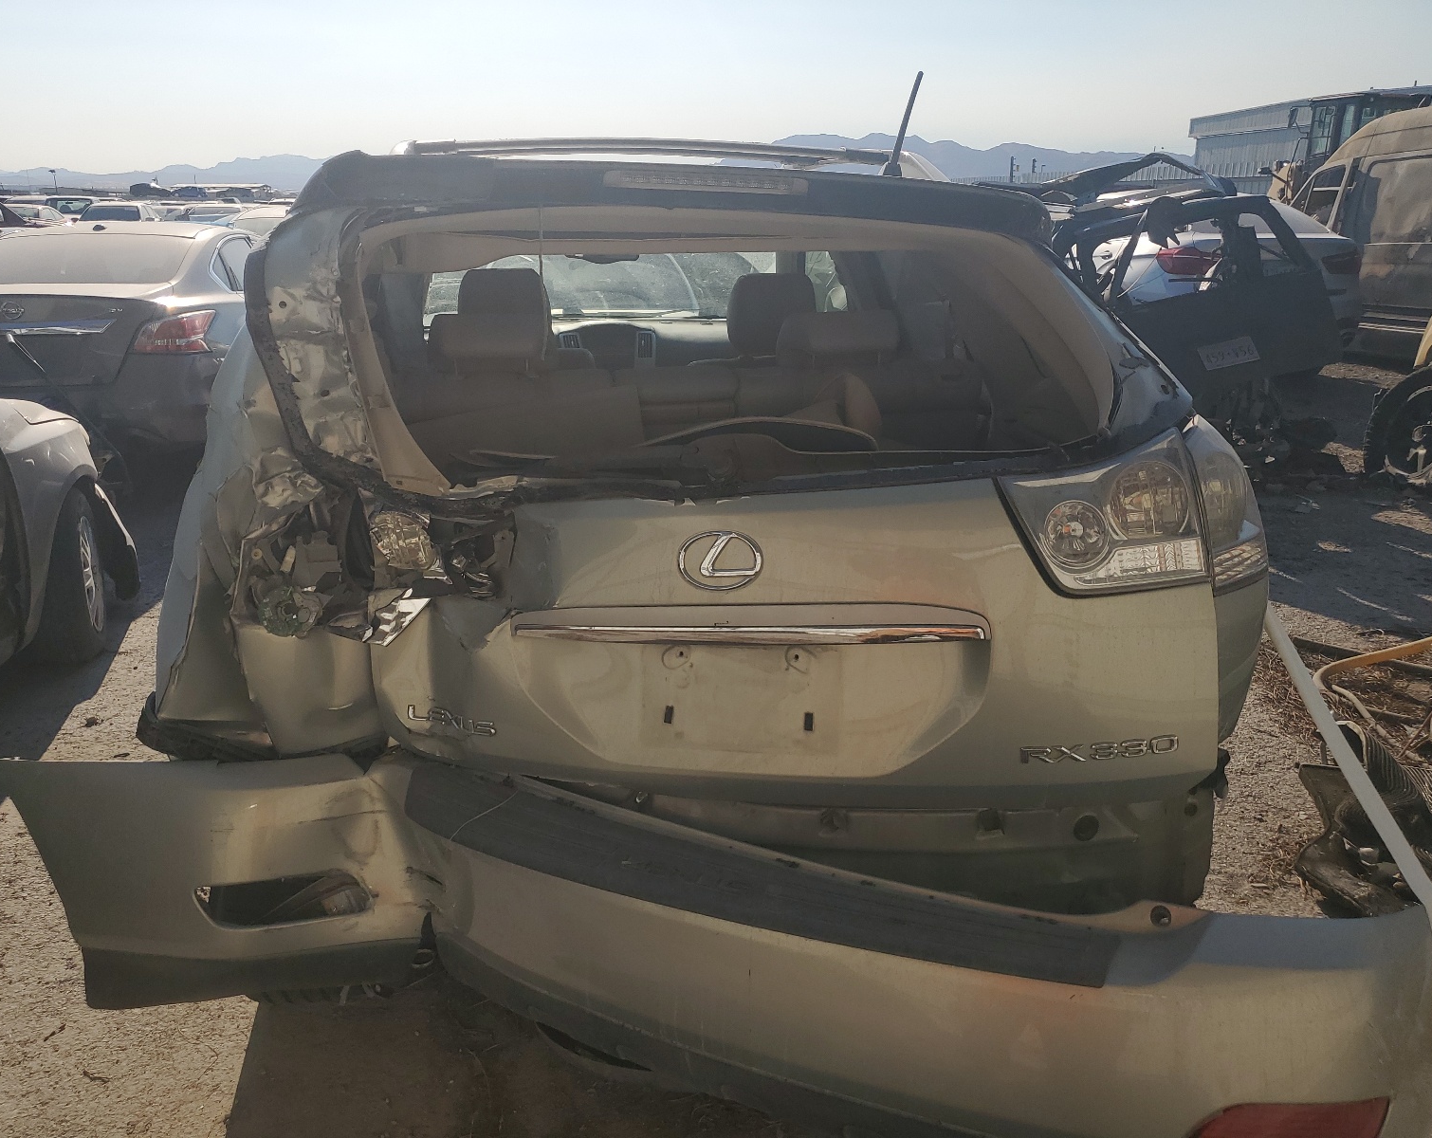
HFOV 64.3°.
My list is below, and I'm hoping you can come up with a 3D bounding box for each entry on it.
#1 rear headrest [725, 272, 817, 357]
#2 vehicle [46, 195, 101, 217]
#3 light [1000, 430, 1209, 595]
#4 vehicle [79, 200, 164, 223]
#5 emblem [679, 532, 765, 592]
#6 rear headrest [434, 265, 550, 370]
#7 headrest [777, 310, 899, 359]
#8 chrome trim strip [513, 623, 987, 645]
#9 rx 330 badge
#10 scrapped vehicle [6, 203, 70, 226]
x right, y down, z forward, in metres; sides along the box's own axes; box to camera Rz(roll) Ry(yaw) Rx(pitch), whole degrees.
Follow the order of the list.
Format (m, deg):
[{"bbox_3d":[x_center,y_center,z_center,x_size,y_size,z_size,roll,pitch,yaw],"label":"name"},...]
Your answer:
[{"bbox_3d":[0.162,-0.747,3.350,0.265,0.235,0.130,-3,19,-8],"label":"rear headrest"},{"bbox_3d":[-22.900,-12.520,41.152,1.900,1.800,4.900,-5,19,-14],"label":"vehicle"},{"bbox_3d":[0.635,-0.089,1.867,0.350,0.215,0.150,-6,19,-17],"label":"light"},{"bbox_3d":[-15.450,-8.868,29.826,1.800,1.450,4.700,-5,19,-14],"label":"vehicle"},{"bbox_3d":[0.007,-0.012,1.742,0.129,0.092,0.014,-1,4,-2],"label":"emblem"},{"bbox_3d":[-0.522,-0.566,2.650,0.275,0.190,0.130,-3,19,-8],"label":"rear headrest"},{"bbox_3d":[0.283,-0.544,2.640,0.275,0.115,0.110,-3,19,-8],"label":"headrest"},{"bbox_3d":[0.051,0.099,1.735,0.720,0.030,0.035,0,6,-1],"label":"chrome trim strip"},{"bbox_3d":[0.616,0.290,1.830,0.268,0.028,0.010,-4,16,-13],"label":"rx 330 badge"},{"bbox_3d":[-19.200,-9.382,31.657,1.800,1.450,4.600,-5,19,-14],"label":"scrapped vehicle"}]

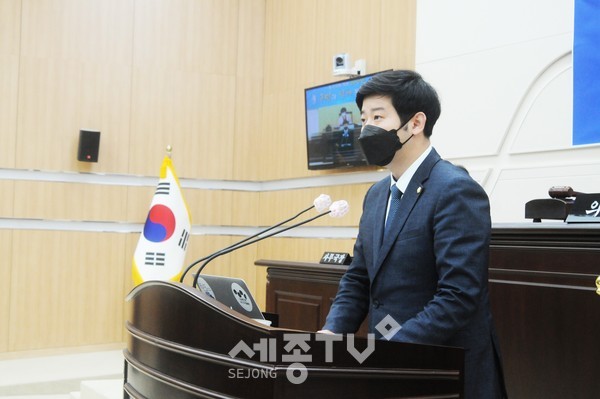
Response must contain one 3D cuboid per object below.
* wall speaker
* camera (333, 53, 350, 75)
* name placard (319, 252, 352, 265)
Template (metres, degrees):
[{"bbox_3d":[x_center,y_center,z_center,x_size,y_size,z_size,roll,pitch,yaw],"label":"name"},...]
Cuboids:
[{"bbox_3d":[-2.255,-0.564,9.080,0.205,0.315,0.190,3,5,-27],"label":"wall speaker"},{"bbox_3d":[0.401,-1.318,8.250,0.140,0.190,0.145,0,-3,20],"label":"camera"},{"bbox_3d":[0.263,0.424,6.060,0.086,0.083,0.290,3,-3,-33],"label":"name placard"}]

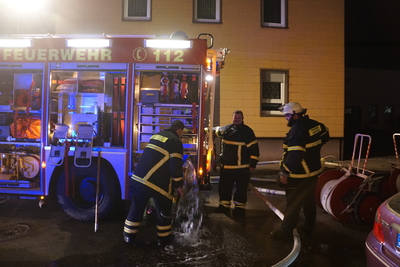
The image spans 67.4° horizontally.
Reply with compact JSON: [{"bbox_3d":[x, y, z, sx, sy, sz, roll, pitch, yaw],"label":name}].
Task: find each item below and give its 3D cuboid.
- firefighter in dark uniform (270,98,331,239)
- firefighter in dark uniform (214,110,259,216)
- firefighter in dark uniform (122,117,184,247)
[{"bbox_3d":[1.400,0.505,4.180,0.640,1.850,0.660,0,-1,37],"label":"firefighter in dark uniform"},{"bbox_3d":[0.627,0.506,5.300,0.780,1.810,0.500,0,-1,21],"label":"firefighter in dark uniform"},{"bbox_3d":[-0.622,0.642,3.970,0.740,1.600,0.640,1,-1,-44],"label":"firefighter in dark uniform"}]

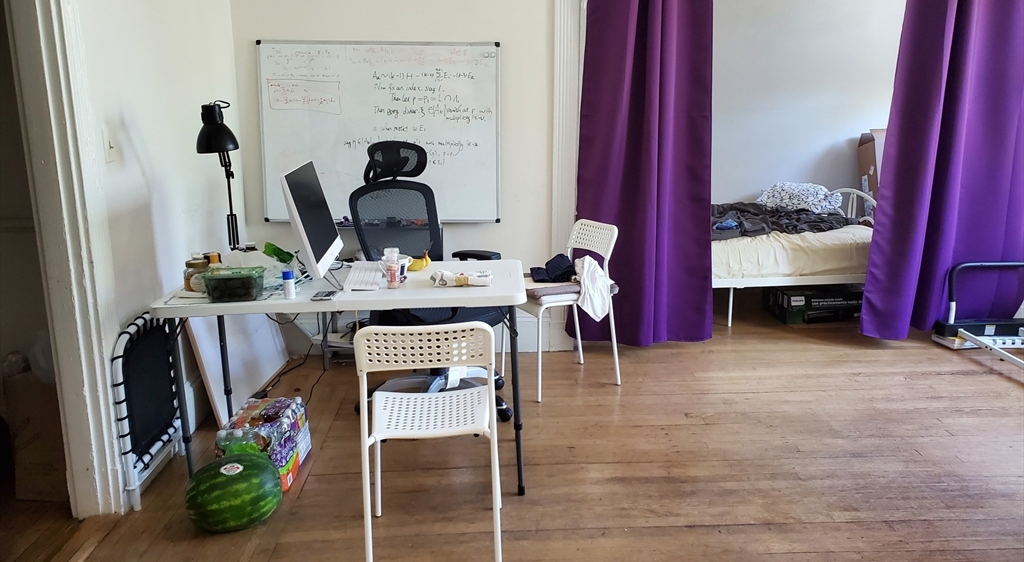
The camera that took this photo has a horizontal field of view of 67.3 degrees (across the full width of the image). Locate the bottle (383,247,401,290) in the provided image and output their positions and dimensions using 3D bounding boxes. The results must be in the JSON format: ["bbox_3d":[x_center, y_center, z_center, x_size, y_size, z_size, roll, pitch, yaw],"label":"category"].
[{"bbox_3d":[-0.423,-0.046,2.684,0.053,0.141,0.053,-1,12,-3],"label":"bottle"}]

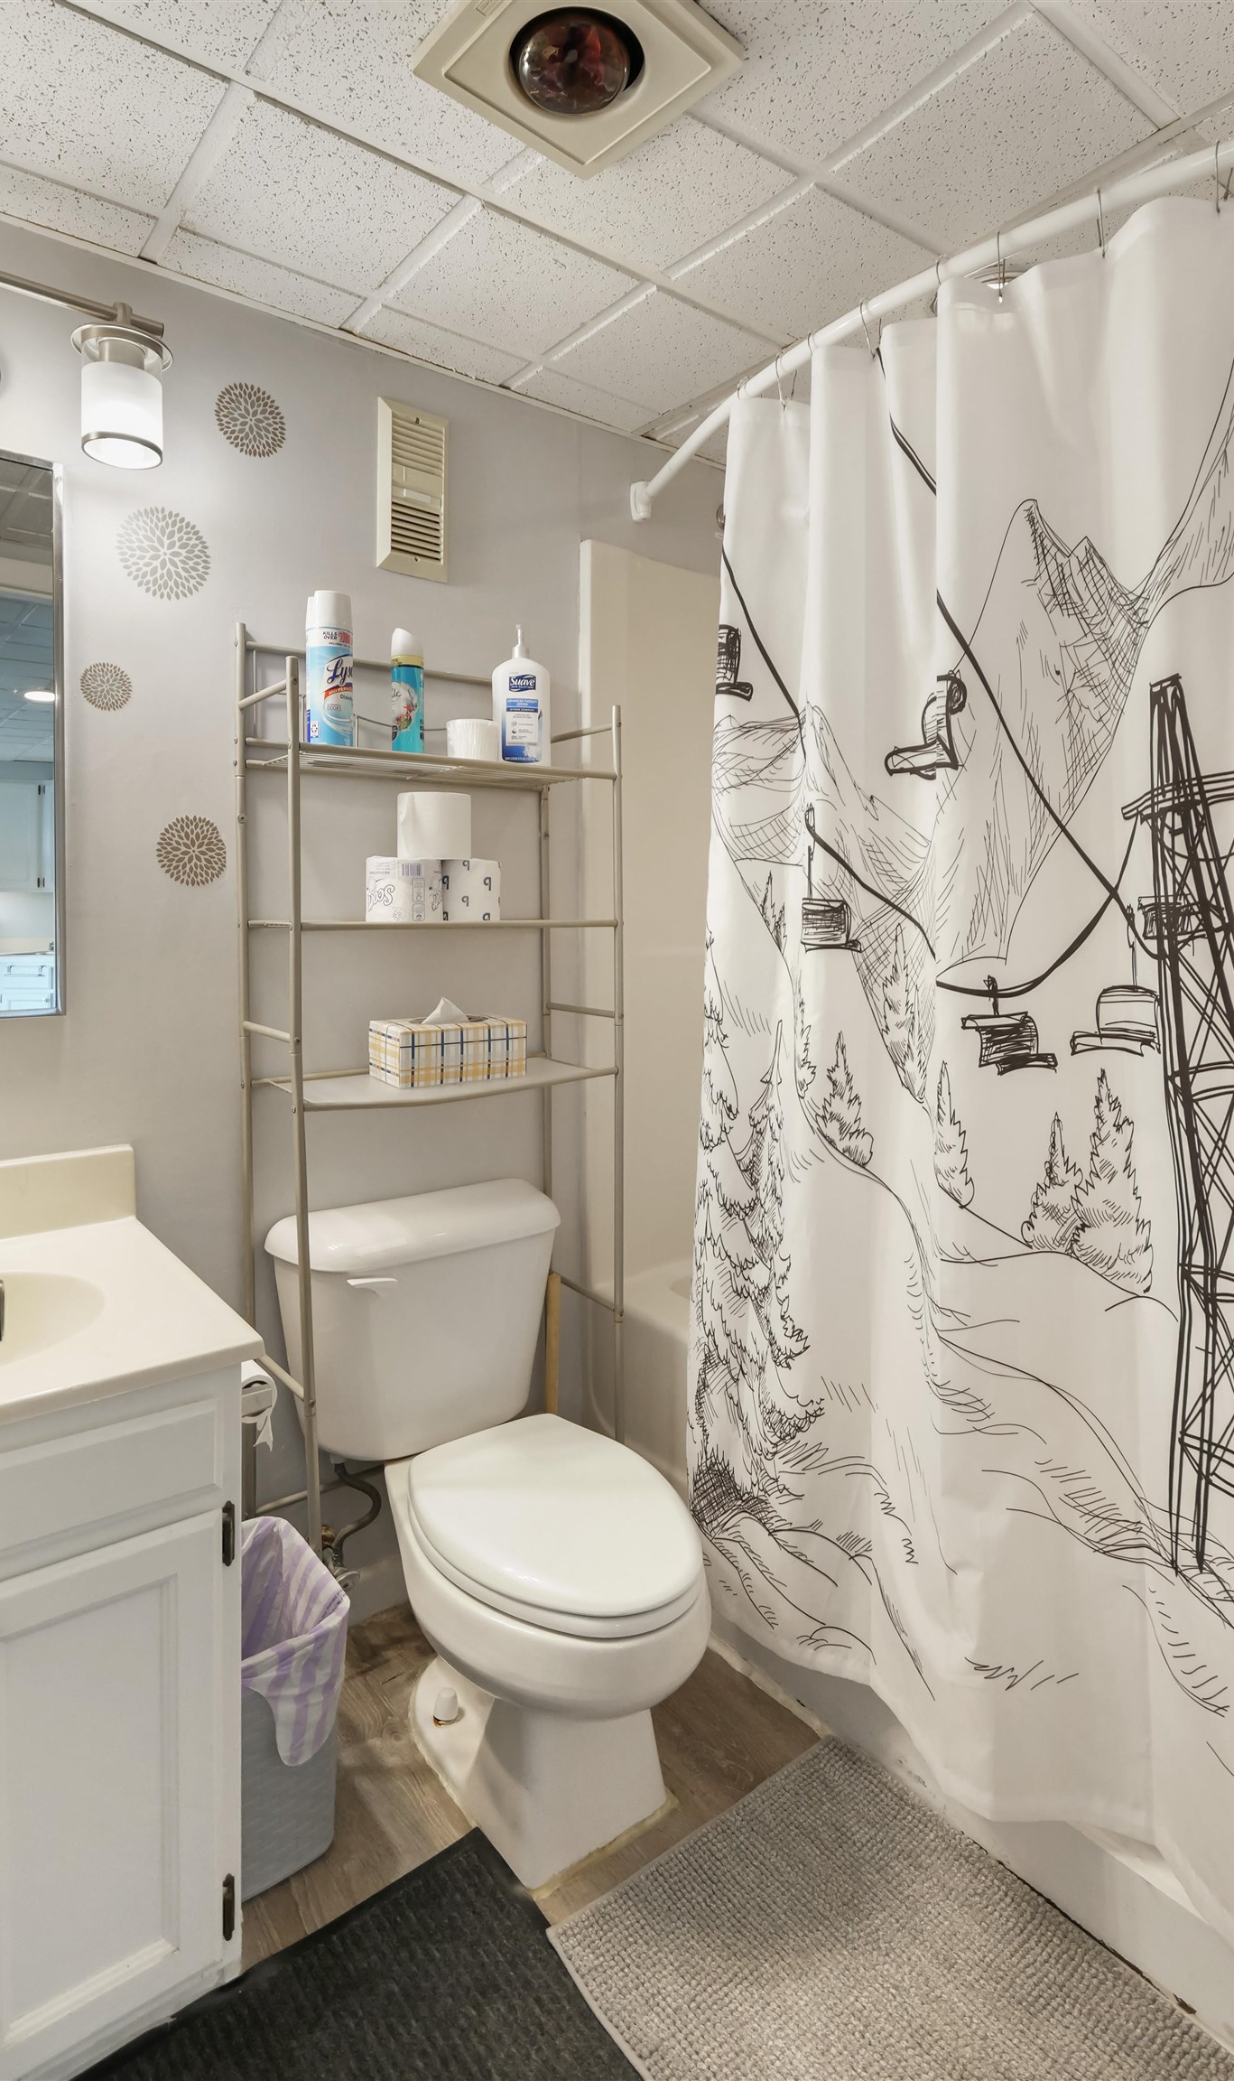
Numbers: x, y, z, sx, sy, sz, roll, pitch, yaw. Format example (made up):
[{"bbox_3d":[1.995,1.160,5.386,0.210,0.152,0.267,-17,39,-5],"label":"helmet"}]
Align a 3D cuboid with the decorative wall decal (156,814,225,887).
[{"bbox_3d":[-0.678,-0.302,1.528,0.107,0.109,0.004,-4,8,-37],"label":"decorative wall decal"}]

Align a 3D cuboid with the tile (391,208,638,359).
[{"bbox_3d":[-0.161,-1.142,1.471,0.285,0.020,0.285,-6,9,-36],"label":"tile"}]

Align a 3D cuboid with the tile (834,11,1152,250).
[{"bbox_3d":[0.472,-1.148,1.248,0.280,0.019,0.311,-4,8,-37],"label":"tile"}]

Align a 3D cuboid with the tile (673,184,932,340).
[{"bbox_3d":[0.267,-1.136,1.419,0.285,0.020,0.280,-6,9,-36],"label":"tile"}]

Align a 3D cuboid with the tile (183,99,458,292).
[{"bbox_3d":[-0.402,-1.112,1.289,0.280,0.020,0.285,-6,9,-36],"label":"tile"}]

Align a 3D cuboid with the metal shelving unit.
[{"bbox_3d":[-0.291,0.235,1.627,0.598,1.723,0.256,-4,8,-37],"label":"metal shelving unit"}]

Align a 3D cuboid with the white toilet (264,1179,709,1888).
[{"bbox_3d":[-0.173,0.674,1.464,0.480,0.773,0.768,-4,8,-37],"label":"white toilet"}]

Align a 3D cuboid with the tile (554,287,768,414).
[{"bbox_3d":[0.075,-1.175,1.655,0.285,0.020,0.285,-6,9,-36],"label":"tile"}]

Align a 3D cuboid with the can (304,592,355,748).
[{"bbox_3d":[-0.440,-0.565,1.475,0.067,0.243,0.067,0,7,0],"label":"can"}]

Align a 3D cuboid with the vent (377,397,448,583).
[{"bbox_3d":[-0.357,-0.973,1.711,0.132,0.286,0.027,-4,8,-37],"label":"vent"}]

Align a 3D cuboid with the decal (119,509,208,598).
[{"bbox_3d":[-0.691,-0.743,1.467,0.131,0.131,0.006,-6,9,-36],"label":"decal"}]

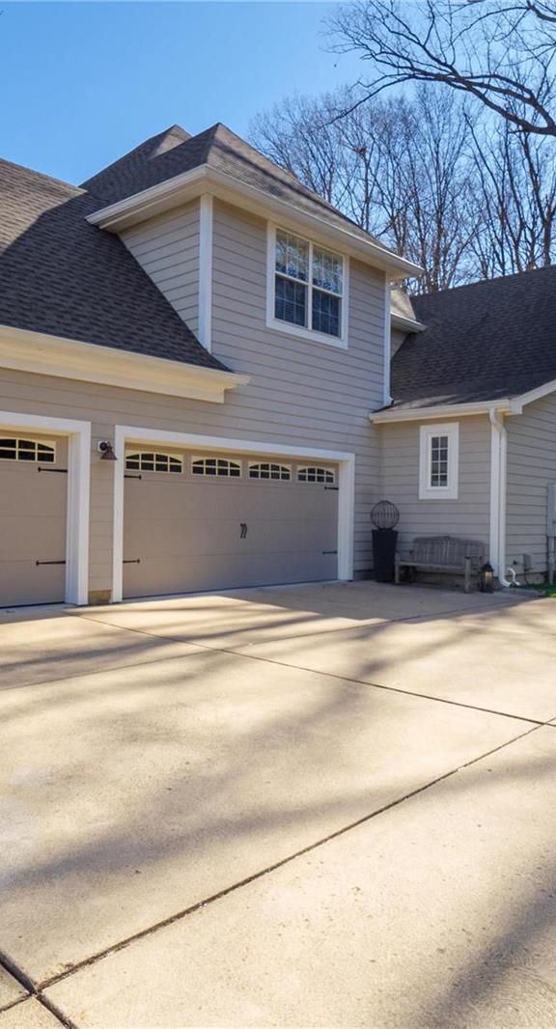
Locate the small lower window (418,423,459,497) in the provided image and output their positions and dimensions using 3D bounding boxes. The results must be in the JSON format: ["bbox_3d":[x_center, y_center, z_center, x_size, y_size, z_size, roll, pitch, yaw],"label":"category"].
[{"bbox_3d":[2.939,-0.949,12.445,0.789,1.350,0.080,1,0,44],"label":"small lower window"}]

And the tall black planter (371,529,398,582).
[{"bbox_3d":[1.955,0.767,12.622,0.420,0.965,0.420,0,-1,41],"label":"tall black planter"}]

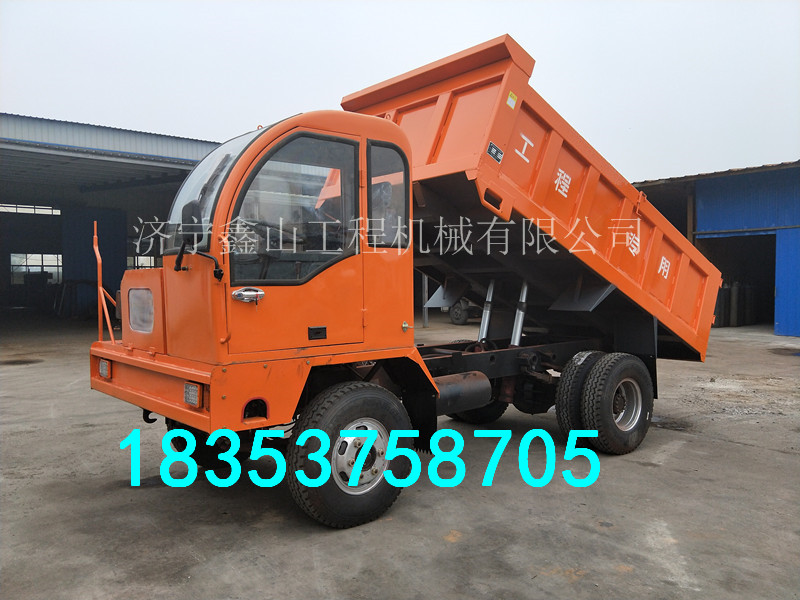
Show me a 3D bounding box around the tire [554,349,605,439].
[{"bbox_3d":[1.702,0.889,5.208,0.850,0.850,0.240,-1,1,-43],"label":"tire"}]

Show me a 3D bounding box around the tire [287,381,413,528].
[{"bbox_3d":[-0.277,0.926,3.504,0.850,0.850,0.240,-1,1,-43],"label":"tire"}]

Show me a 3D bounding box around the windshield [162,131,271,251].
[{"bbox_3d":[-0.870,-0.579,2.917,0.460,0.740,0.560,-1,1,-43],"label":"windshield"}]

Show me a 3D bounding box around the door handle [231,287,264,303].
[{"bbox_3d":[-0.748,-0.027,2.860,0.178,0.077,0.056,-1,2,-41],"label":"door handle"}]

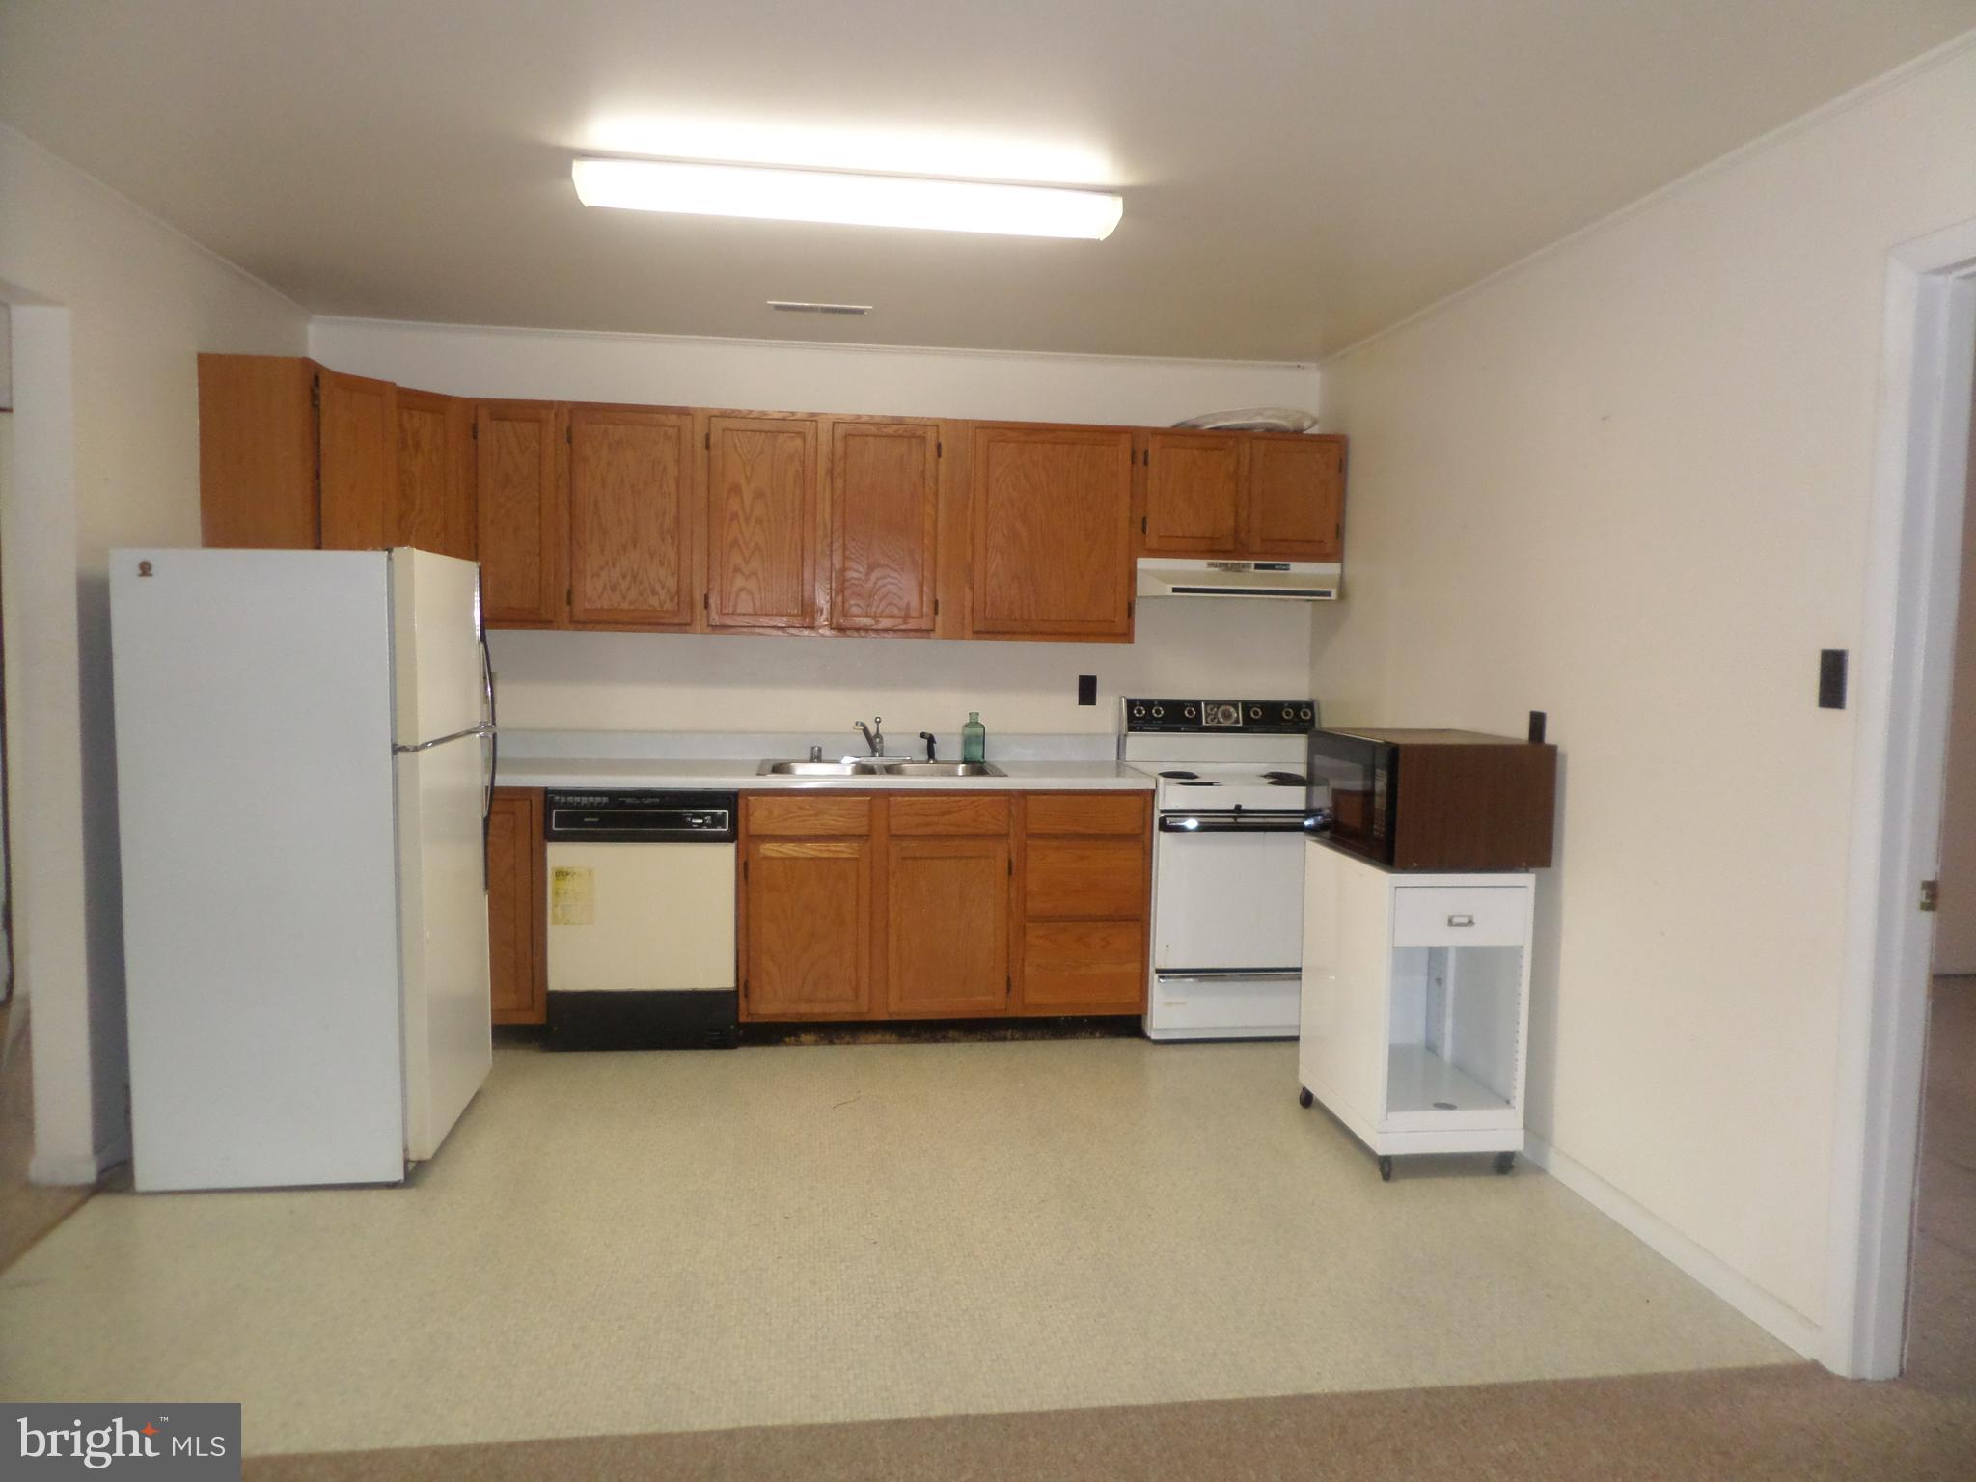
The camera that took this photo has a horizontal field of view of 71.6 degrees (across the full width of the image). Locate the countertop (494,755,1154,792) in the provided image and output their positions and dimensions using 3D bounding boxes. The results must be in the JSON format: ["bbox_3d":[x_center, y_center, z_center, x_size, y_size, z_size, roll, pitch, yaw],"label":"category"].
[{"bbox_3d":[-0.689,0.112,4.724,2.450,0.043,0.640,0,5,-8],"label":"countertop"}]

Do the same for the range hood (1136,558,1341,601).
[{"bbox_3d":[0.896,-0.583,4.993,0.760,0.135,0.480,0,4,-8],"label":"range hood"}]

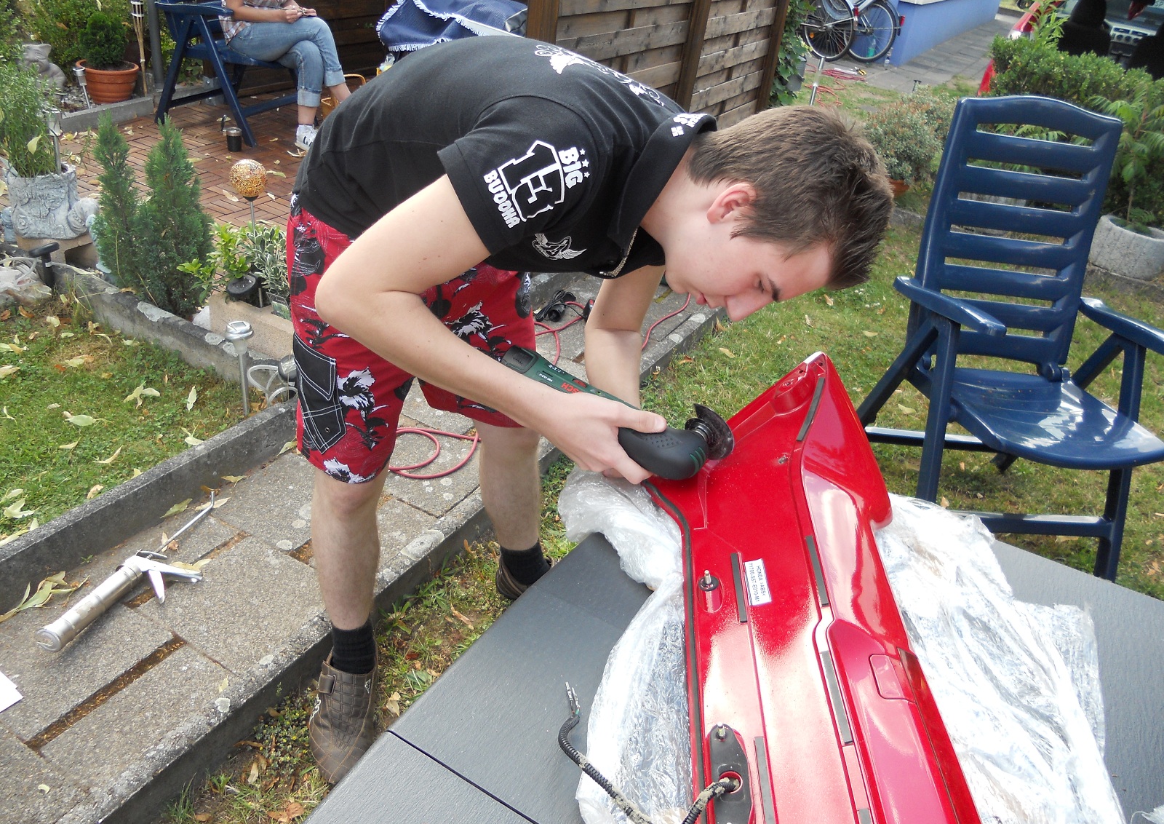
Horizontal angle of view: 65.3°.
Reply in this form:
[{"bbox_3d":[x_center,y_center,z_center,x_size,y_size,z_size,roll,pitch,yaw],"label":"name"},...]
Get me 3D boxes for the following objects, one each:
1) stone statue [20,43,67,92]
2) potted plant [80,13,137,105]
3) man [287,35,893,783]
[{"bbox_3d":[-2.504,-1.592,4.244,0.190,0.233,0.190,14,31,9],"label":"stone statue"},{"bbox_3d":[-2.252,-1.679,4.293,0.290,0.403,0.290,-8,35,-25],"label":"potted plant"},{"bbox_3d":[-0.086,0.032,1.595,0.950,1.260,0.740,26,35,27],"label":"man"}]

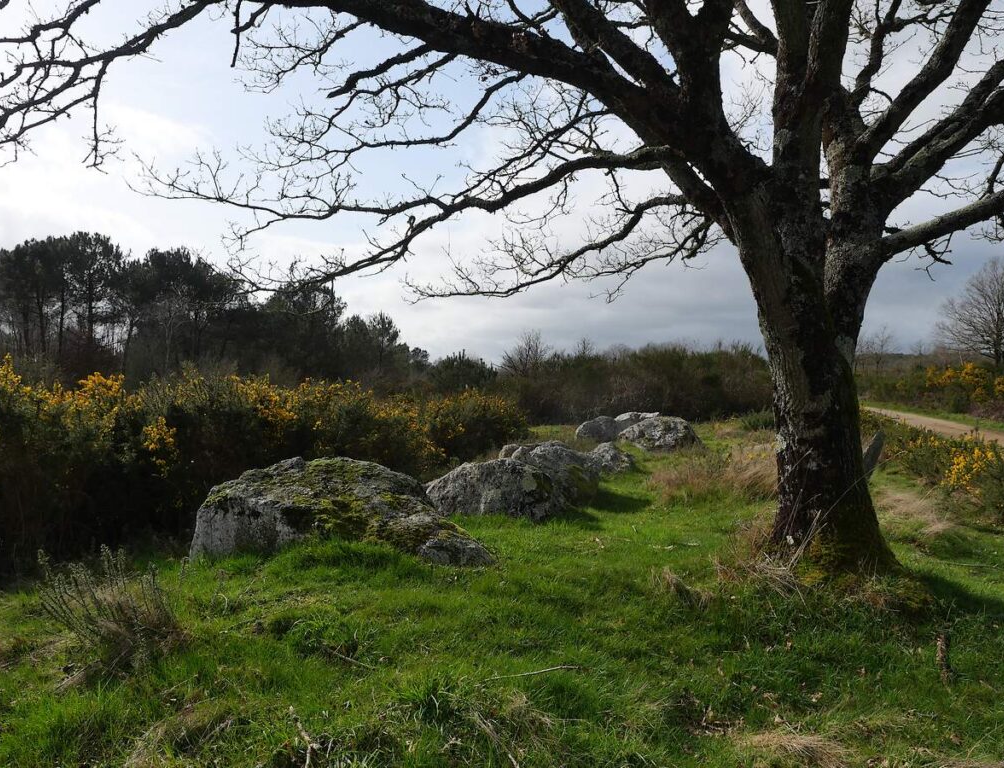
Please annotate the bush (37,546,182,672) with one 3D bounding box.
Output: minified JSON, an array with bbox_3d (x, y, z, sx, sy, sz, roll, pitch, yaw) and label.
[{"bbox_3d":[-2.228,1.254,4.071,0.760,0.640,0.640,0,1,0],"label":"bush"}]

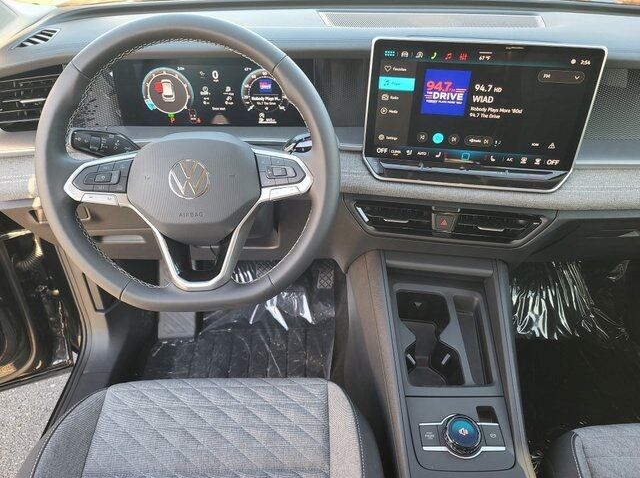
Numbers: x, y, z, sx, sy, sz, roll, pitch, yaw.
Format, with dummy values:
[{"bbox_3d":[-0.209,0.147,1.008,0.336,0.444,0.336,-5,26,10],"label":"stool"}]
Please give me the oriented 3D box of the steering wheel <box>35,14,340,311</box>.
[{"bbox_3d":[-0.160,-0.085,0.591,0.372,0.365,0.080,-1,12,-1],"label":"steering wheel"}]

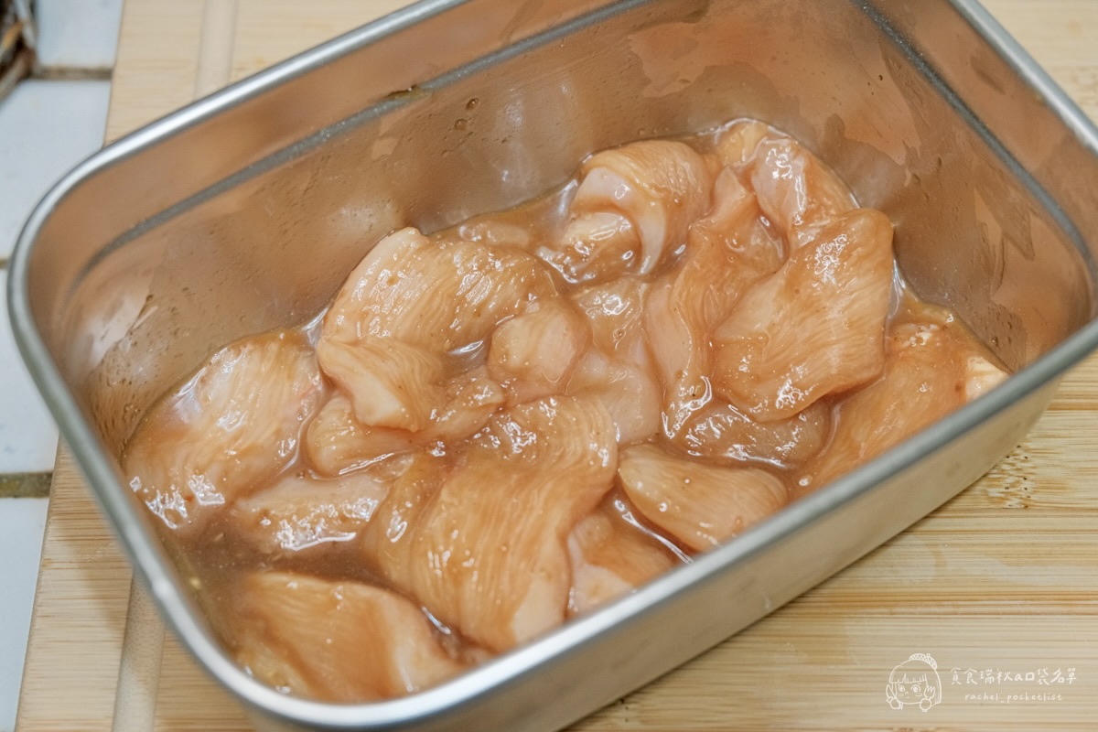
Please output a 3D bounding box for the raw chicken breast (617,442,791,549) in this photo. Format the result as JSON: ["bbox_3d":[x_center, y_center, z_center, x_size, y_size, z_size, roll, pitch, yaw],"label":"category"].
[{"bbox_3d":[0.032,0.032,0.390,0.038,0.017,0.024,22,60,10],"label":"raw chicken breast"}]

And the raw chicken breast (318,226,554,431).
[{"bbox_3d":[-0.030,-0.008,0.407,0.038,0.021,0.056,39,65,19],"label":"raw chicken breast"}]

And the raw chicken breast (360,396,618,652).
[{"bbox_3d":[-0.013,0.034,0.385,0.047,0.019,0.062,16,60,7],"label":"raw chicken breast"}]

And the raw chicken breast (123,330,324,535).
[{"bbox_3d":[-0.070,0.015,0.397,0.033,0.017,0.058,33,63,16],"label":"raw chicken breast"}]

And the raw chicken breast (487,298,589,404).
[{"bbox_3d":[-0.003,0.000,0.404,0.024,0.016,0.025,-20,62,-14],"label":"raw chicken breast"}]

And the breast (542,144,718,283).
[{"bbox_3d":[0.018,-0.034,0.426,0.033,0.021,0.047,33,63,16],"label":"breast"}]

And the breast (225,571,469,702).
[{"bbox_3d":[-0.043,0.062,0.371,0.052,0.017,0.028,16,60,7],"label":"breast"}]

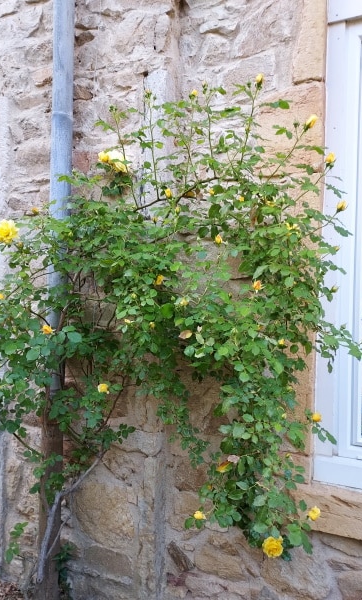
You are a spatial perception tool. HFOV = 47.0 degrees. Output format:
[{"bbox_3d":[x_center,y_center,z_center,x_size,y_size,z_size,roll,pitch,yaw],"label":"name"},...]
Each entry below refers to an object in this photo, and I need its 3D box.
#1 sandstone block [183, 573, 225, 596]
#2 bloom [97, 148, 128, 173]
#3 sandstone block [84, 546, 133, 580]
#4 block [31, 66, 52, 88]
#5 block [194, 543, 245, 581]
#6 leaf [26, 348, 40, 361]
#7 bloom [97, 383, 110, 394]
[{"bbox_3d":[0.114,1.161,1.724,0.168,0.092,0.080,1,0,24],"label":"sandstone block"},{"bbox_3d":[-0.276,-0.567,1.698,0.118,0.090,0.085,1,0,8],"label":"bloom"},{"bbox_3d":[-0.309,1.181,1.923,0.260,0.118,0.100,1,0,24],"label":"sandstone block"},{"bbox_3d":[-0.671,-1.111,2.119,0.149,0.101,0.090,1,0,24],"label":"block"},{"bbox_3d":[0.174,1.047,1.710,0.209,0.137,0.100,1,0,24],"label":"block"},{"bbox_3d":[-0.611,0.224,1.724,0.054,0.050,0.030,2,0,2],"label":"leaf"},{"bbox_3d":[-0.317,0.364,1.700,0.047,0.045,0.040,1,0,7],"label":"bloom"}]

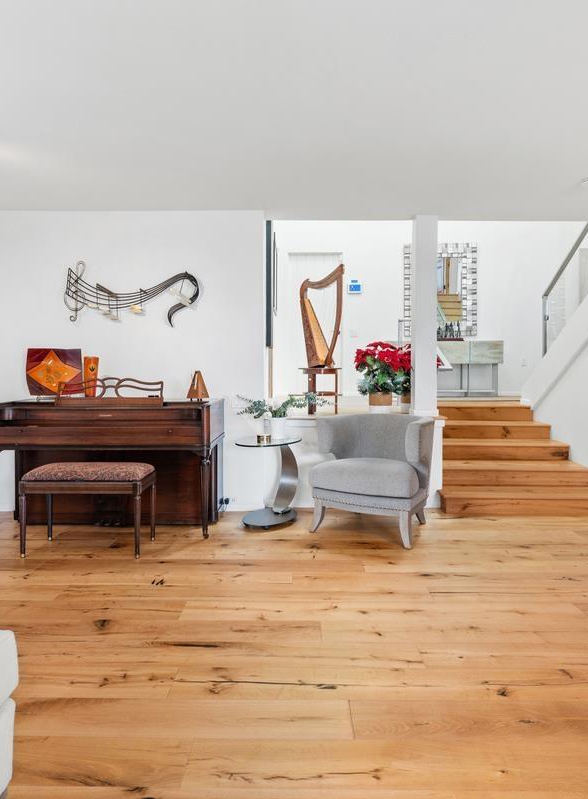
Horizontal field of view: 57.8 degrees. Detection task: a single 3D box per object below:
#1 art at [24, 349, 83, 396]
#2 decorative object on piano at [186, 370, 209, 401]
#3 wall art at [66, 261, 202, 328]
[{"bbox_3d":[-1.805,-0.193,4.012,0.440,0.372,0.090,0,2,1],"label":"art"},{"bbox_3d":[-0.710,-0.101,3.960,0.122,0.221,0.122,2,3,44],"label":"decorative object on piano"},{"bbox_3d":[-1.270,-0.835,4.208,1.075,0.495,0.060,0,2,1],"label":"wall art"}]

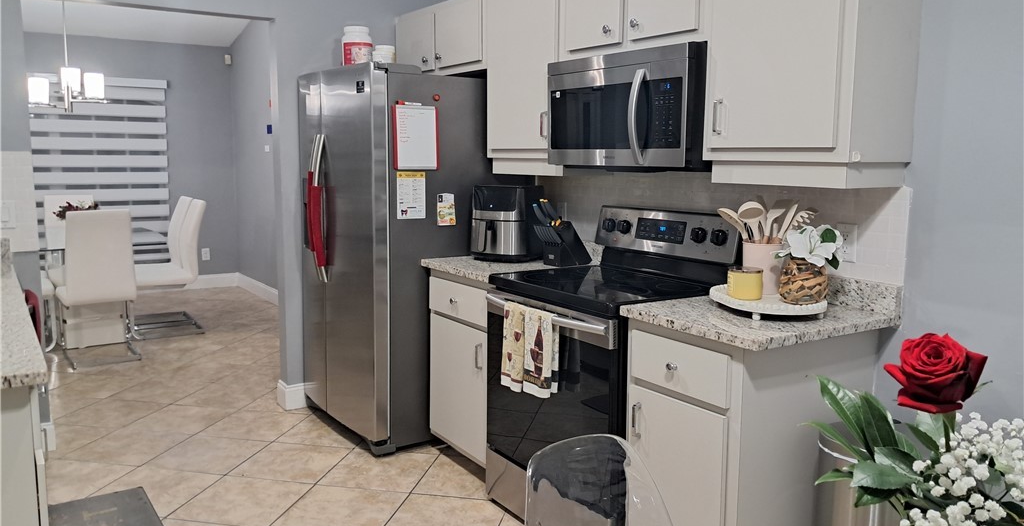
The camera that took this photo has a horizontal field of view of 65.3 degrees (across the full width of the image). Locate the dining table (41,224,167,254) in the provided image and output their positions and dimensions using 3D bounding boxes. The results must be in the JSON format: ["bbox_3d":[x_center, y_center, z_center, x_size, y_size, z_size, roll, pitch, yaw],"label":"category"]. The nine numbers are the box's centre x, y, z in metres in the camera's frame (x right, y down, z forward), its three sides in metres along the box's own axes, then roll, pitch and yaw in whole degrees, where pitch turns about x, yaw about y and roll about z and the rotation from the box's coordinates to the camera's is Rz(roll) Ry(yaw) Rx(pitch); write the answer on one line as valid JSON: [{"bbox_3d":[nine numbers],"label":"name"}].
[{"bbox_3d":[-3.200,0.187,6.033,1.050,0.755,1.390,-5,9,-33],"label":"dining table"}]

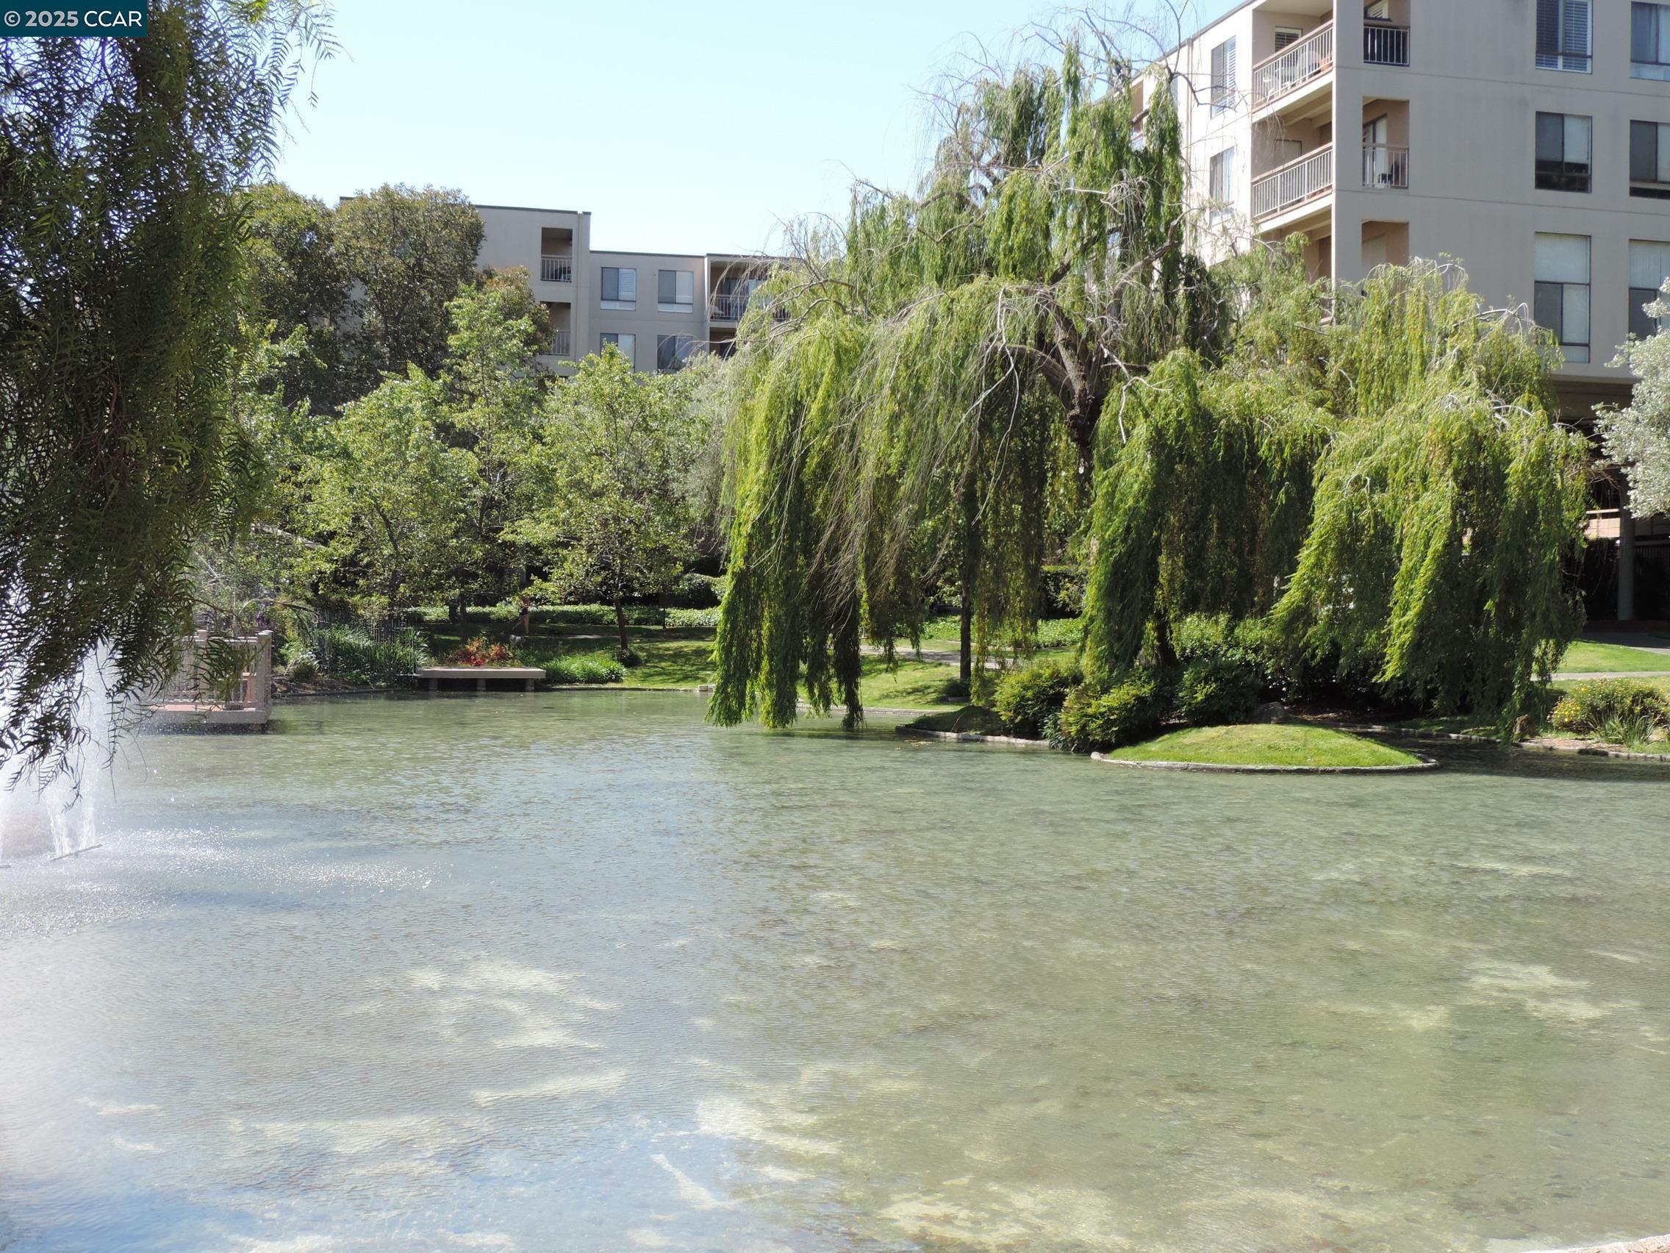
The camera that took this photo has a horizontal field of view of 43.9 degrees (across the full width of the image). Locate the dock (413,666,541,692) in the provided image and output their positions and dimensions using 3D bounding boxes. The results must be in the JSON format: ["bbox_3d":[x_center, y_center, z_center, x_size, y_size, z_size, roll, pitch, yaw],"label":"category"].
[{"bbox_3d":[-8.912,1.334,52.000,3.250,0.530,2.200,0,0,0],"label":"dock"}]

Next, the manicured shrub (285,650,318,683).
[{"bbox_3d":[-12.553,0.951,48.800,0.780,0.780,0.750,0,0,0],"label":"manicured shrub"}]

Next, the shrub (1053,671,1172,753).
[{"bbox_3d":[3.809,1.165,28.500,1.660,1.140,1.450,0,0,0],"label":"shrub"}]

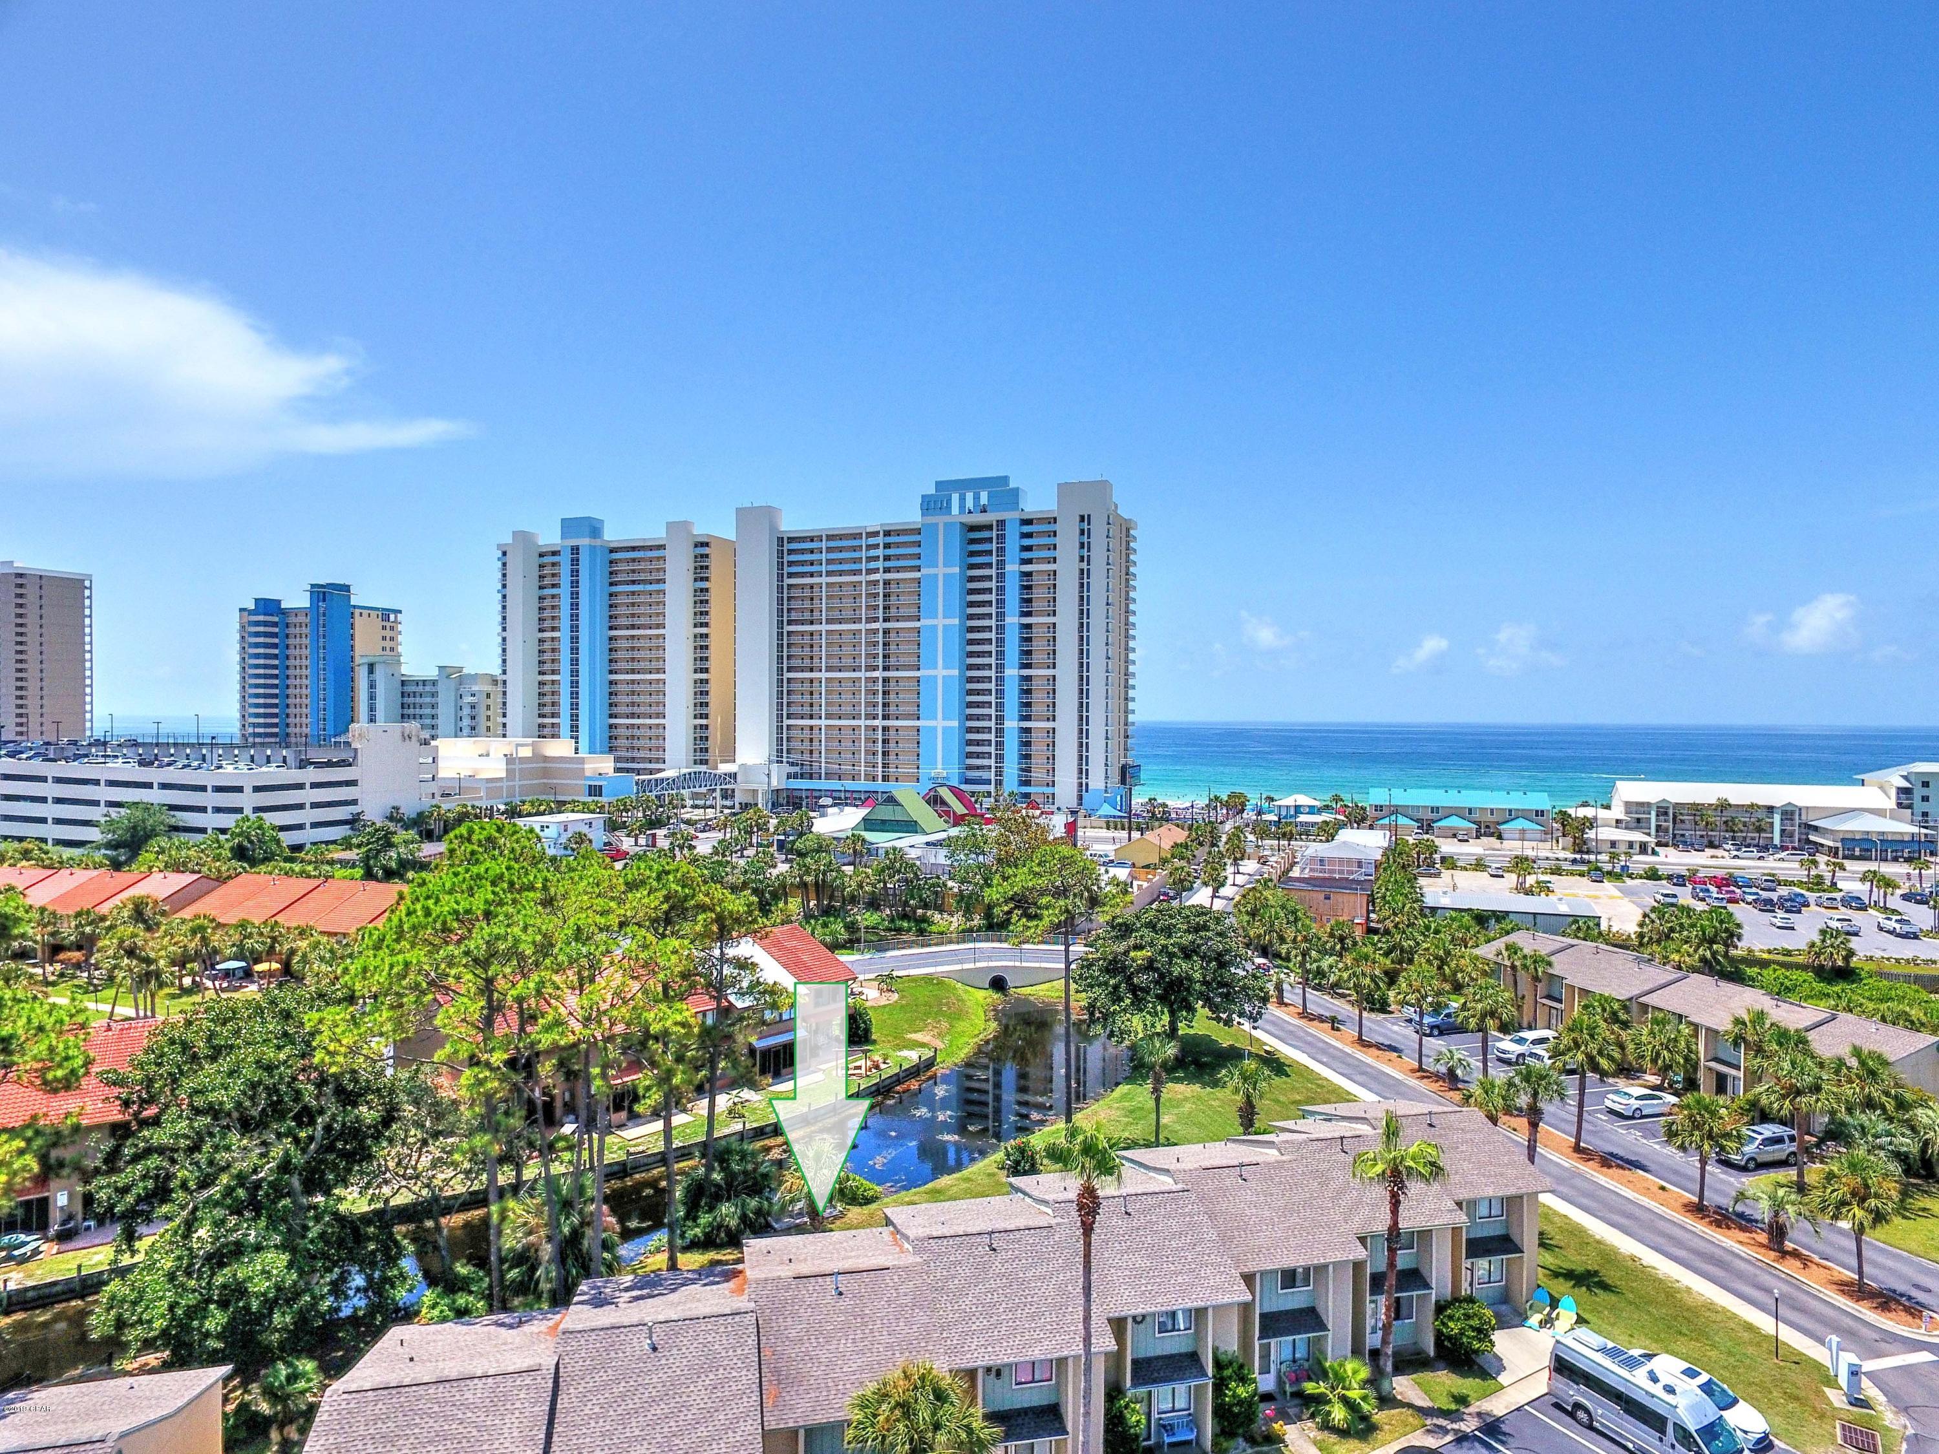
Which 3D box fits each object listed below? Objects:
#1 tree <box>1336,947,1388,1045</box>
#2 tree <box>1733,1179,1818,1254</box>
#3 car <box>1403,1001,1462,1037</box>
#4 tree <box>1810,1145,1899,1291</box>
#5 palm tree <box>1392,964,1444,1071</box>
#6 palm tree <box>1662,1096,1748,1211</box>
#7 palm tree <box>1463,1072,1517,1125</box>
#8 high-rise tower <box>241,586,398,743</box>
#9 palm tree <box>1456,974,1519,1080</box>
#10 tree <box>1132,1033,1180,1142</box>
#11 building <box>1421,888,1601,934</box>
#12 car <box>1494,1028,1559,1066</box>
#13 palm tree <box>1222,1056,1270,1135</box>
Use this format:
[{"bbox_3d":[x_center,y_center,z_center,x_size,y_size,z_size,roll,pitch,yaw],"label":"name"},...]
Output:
[{"bbox_3d":[30.149,20.656,86.000,3.921,6.966,3.921,0,1,19],"label":"tree"},{"bbox_3d":[37.679,22.869,52.300,3.373,3.188,3.373,1,1,36],"label":"tree"},{"bbox_3d":[37.961,23.230,89.102,5.600,1.850,2.000,0,0,-16],"label":"car"},{"bbox_3d":[38.033,21.135,47.866,3.104,6.108,3.104,0,1,0],"label":"tree"},{"bbox_3d":[31.034,19.984,77.272,3.866,7.471,3.866,0,0,0],"label":"palm tree"},{"bbox_3d":[37.204,21.588,56.680,3.572,5.669,3.572,1,1,33],"label":"palm tree"},{"bbox_3d":[31.790,22.794,68.310,2.897,3.010,2.897,1,1,25],"label":"palm tree"},{"bbox_3d":[-200.900,-12.755,347.600,46.000,61.500,19.500,0,1,19],"label":"high-rise tower"},{"bbox_3d":[32.862,19.842,71.057,4.036,7.879,4.036,0,0,0],"label":"palm tree"},{"bbox_3d":[10.541,20.572,62.864,2.635,6.716,2.635,0,0,0],"label":"tree"},{"bbox_3d":[57.500,20.253,120.100,16.600,4.100,10.000,0,1,20],"label":"building"},{"bbox_3d":[40.000,22.802,79.800,5.200,1.890,2.040,0,1,-17],"label":"car"},{"bbox_3d":[16.079,21.526,64.974,2.899,4.832,2.899,0,0,0],"label":"palm tree"}]

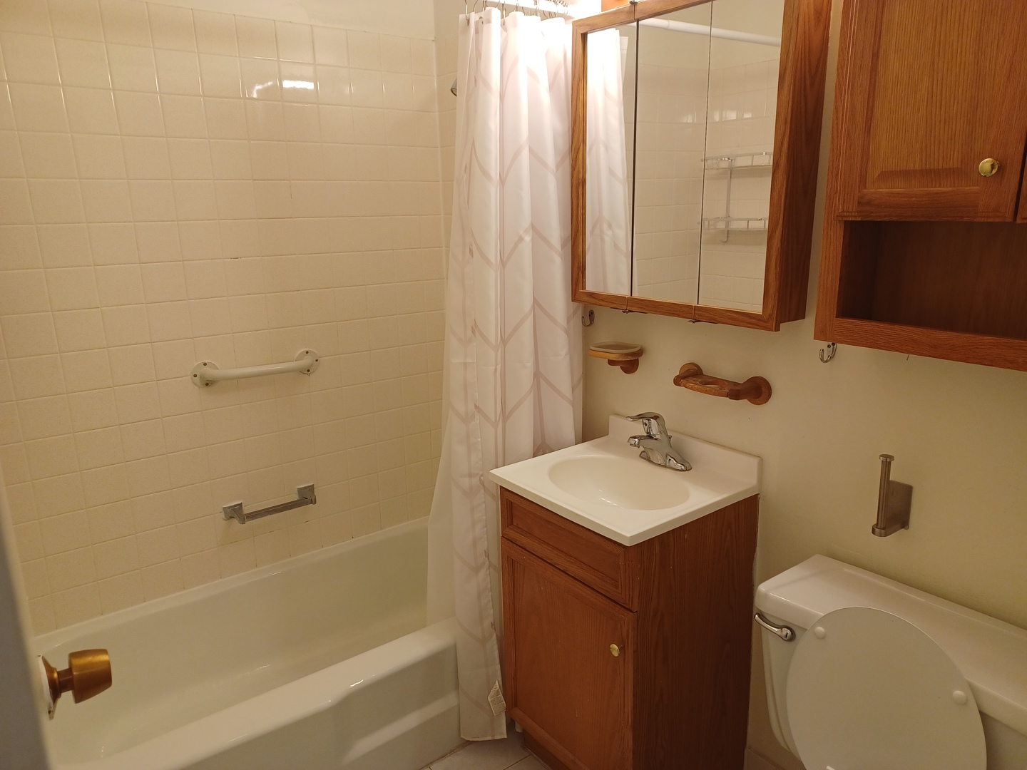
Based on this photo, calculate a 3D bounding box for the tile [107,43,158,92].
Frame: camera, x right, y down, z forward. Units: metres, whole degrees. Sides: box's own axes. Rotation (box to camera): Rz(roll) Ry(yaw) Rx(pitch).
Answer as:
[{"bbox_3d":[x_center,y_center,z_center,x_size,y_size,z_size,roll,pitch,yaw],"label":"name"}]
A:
[{"bbox_3d":[-0.991,-0.822,1.933,0.108,0.108,0.010,-11,17,-35],"label":"tile"}]

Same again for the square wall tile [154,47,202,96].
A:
[{"bbox_3d":[-0.901,-0.839,1.997,0.108,0.108,0.010,-11,17,-35],"label":"square wall tile"}]

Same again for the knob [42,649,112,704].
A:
[{"bbox_3d":[-0.475,0.320,0.810,0.062,0.066,0.066,-11,17,-35],"label":"knob"}]

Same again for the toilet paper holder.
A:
[{"bbox_3d":[0.701,0.201,1.388,0.076,0.160,0.050,-11,17,-35],"label":"toilet paper holder"}]

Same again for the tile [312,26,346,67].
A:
[{"bbox_3d":[-0.549,-1.012,2.223,0.108,0.108,0.010,-11,17,-35],"label":"tile"}]

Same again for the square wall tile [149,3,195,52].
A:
[{"bbox_3d":[-0.905,-0.946,1.969,0.108,0.108,0.010,-11,17,-35],"label":"square wall tile"}]

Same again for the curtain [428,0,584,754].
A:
[{"bbox_3d":[0.027,0.035,1.956,0.440,1.850,0.165,-11,17,-35],"label":"curtain"}]

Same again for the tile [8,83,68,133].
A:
[{"bbox_3d":[-1.169,-0.681,1.831,0.108,0.108,0.010,-11,17,-35],"label":"tile"}]

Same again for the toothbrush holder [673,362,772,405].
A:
[{"bbox_3d":[0.469,0.002,1.749,0.076,0.067,0.265,-12,17,-36],"label":"toothbrush holder"}]

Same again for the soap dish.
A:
[{"bbox_3d":[0.260,-0.058,1.899,0.112,0.079,0.130,-11,17,-35],"label":"soap dish"}]

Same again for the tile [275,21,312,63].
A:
[{"bbox_3d":[-0.637,-0.995,2.160,0.108,0.107,0.010,-11,17,-35],"label":"tile"}]

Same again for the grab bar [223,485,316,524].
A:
[{"bbox_3d":[-0.756,0.381,2.348,0.289,0.047,0.065,-11,17,-35],"label":"grab bar"}]

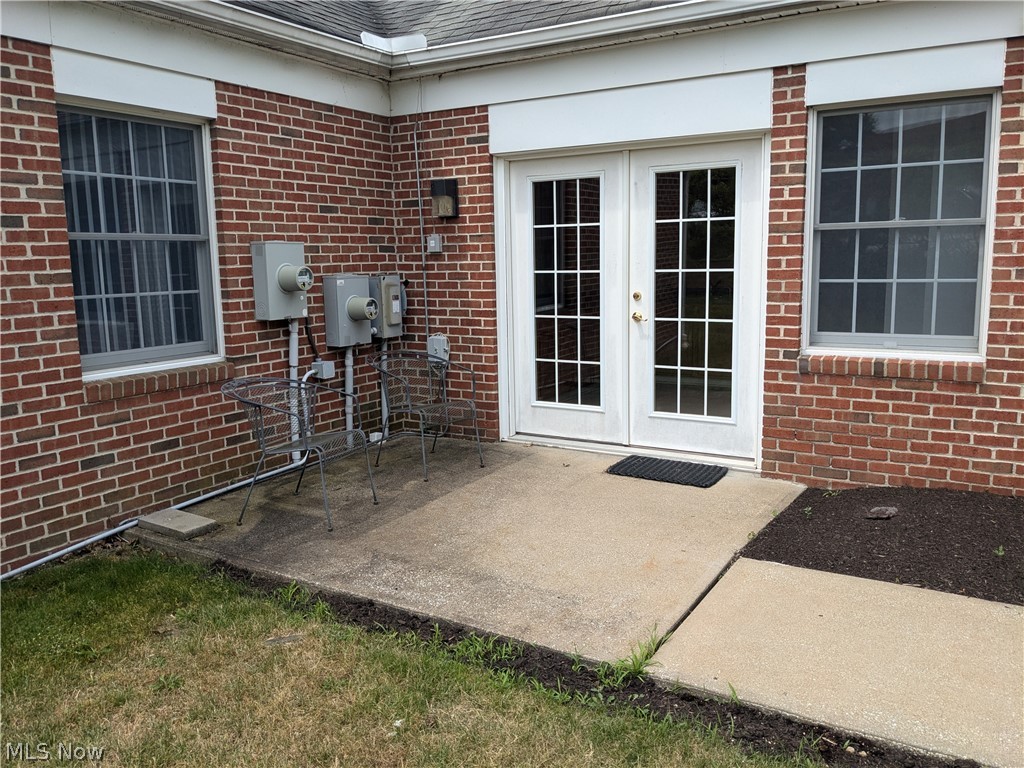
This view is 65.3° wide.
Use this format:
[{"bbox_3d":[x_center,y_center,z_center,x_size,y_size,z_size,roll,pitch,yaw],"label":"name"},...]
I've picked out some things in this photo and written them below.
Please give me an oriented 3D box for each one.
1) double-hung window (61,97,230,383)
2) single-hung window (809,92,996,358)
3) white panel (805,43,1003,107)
[{"bbox_3d":[-2.040,-0.784,4.412,0.100,1.400,0.940,4,10,29],"label":"double-hung window"},{"bbox_3d":[2.199,-0.876,4.589,0.973,1.454,0.100,4,10,29],"label":"single-hung window"},{"bbox_3d":[2.095,-1.664,4.312,0.951,0.230,0.060,4,10,30],"label":"white panel"}]

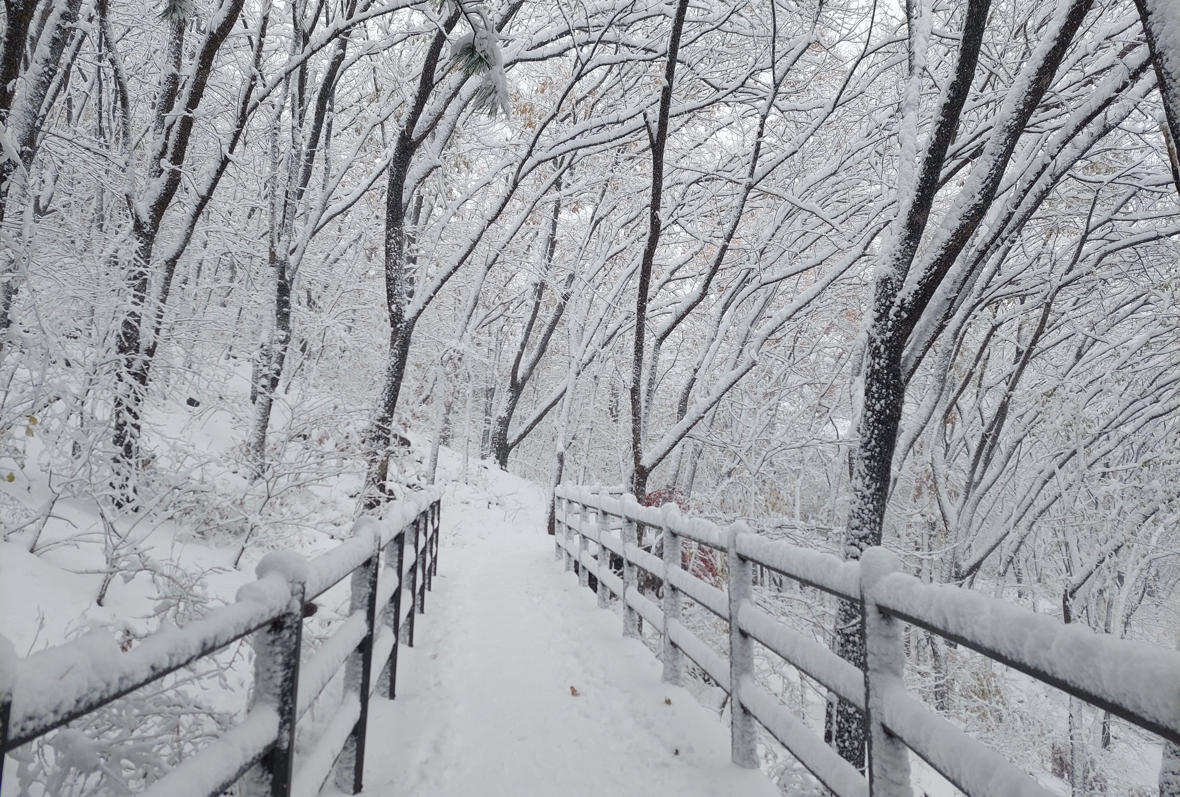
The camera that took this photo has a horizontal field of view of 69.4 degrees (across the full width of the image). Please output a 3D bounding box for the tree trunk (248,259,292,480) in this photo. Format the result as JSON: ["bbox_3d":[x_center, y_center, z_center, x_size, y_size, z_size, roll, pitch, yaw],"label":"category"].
[{"bbox_3d":[-4.772,-0.506,12.703,0.400,3.360,0.360,5,-11,-21],"label":"tree trunk"}]

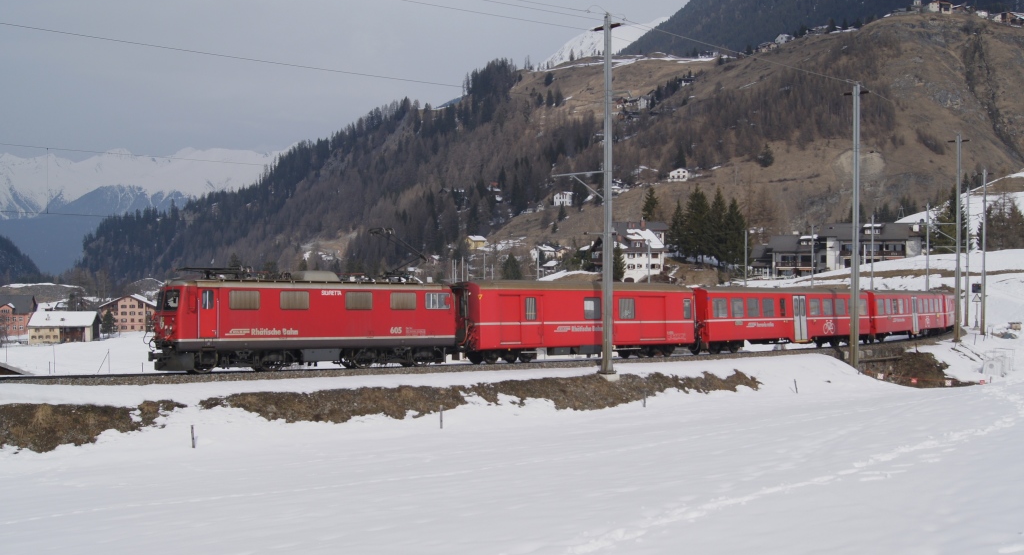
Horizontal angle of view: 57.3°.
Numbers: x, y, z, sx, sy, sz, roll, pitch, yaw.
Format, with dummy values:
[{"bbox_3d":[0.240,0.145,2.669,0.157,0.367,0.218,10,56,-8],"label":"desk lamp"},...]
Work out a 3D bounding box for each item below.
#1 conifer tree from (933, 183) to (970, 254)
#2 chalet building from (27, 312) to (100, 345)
[{"bbox_3d":[91.272,-12.018,195.000,7.300,14.600,7.300,0,1,0],"label":"conifer tree"},{"bbox_3d":[-155.279,17.599,326.000,20.000,11.400,11.000,0,1,-8],"label":"chalet building"}]

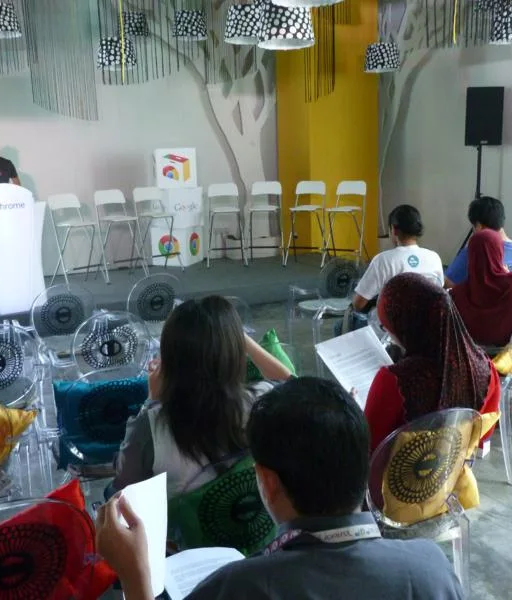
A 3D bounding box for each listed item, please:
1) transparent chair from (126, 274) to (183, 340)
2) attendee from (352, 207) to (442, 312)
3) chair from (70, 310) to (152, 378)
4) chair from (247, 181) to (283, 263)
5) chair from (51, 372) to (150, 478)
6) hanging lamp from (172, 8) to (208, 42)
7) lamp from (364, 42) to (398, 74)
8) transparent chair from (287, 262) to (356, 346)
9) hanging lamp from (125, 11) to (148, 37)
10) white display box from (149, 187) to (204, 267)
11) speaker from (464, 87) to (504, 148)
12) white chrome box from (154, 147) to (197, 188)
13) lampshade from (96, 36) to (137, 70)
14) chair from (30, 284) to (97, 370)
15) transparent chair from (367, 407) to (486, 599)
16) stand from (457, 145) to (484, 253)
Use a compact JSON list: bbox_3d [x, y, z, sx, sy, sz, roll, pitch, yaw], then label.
[{"bbox_3d":[-0.774,0.219,4.824,0.540,0.940,0.550,-6,13,-21],"label":"transparent chair"},{"bbox_3d":[1.133,-0.159,5.425,0.520,1.260,0.800,-7,13,-24],"label":"attendee"},{"bbox_3d":[-0.811,0.470,3.504,0.540,0.940,0.550,-7,13,-22],"label":"chair"},{"bbox_3d":[0.130,-0.908,7.695,0.450,0.950,0.480,0,14,7],"label":"chair"},{"bbox_3d":[-0.593,0.646,2.647,0.540,0.940,0.550,-6,13,-21],"label":"chair"},{"bbox_3d":[-0.658,-2.767,6.500,0.350,0.265,0.350,-2,12,0],"label":"hanging lamp"},{"bbox_3d":[1.388,-2.661,7.100,0.390,0.310,0.390,-2,14,0],"label":"lamp"},{"bbox_3d":[0.577,0.073,5.117,0.540,0.940,0.550,-7,13,-24],"label":"transparent chair"},{"bbox_3d":[-1.449,-3.306,7.750,0.350,0.265,0.350,-7,13,-24],"label":"hanging lamp"},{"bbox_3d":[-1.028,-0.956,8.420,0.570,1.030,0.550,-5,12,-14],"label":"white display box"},{"bbox_3d":[2.262,-1.802,6.396,0.353,0.540,0.330,2,13,19],"label":"speaker"},{"bbox_3d":[-1.006,-1.638,8.087,0.470,0.470,0.470,-5,13,-12],"label":"white chrome box"},{"bbox_3d":[-1.267,-2.247,5.900,0.350,0.265,0.350,-7,13,-24],"label":"lampshade"},{"bbox_3d":[-1.293,0.312,4.427,0.540,0.940,0.550,-6,13,-20],"label":"chair"},{"bbox_3d":[0.460,0.717,2.178,0.540,0.940,0.550,-8,15,-22],"label":"transparent chair"},{"bbox_3d":[2.342,-0.828,7.001,0.900,1.680,0.850,2,12,15],"label":"stand"}]

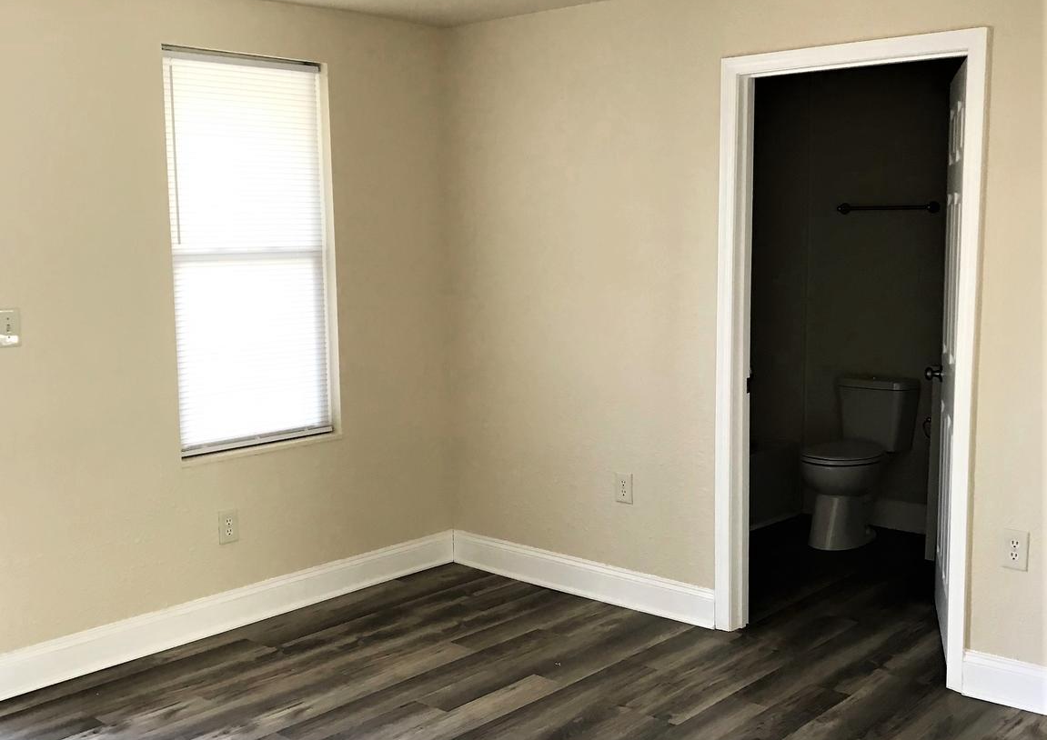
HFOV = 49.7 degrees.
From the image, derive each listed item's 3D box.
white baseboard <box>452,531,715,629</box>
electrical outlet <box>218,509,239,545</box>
[{"bbox_3d":[0.210,0.852,4.692,1.361,0.149,0.018,6,10,40],"label":"white baseboard"},{"bbox_3d":[-1.114,0.592,4.267,0.010,0.121,0.077,6,10,43],"label":"electrical outlet"}]

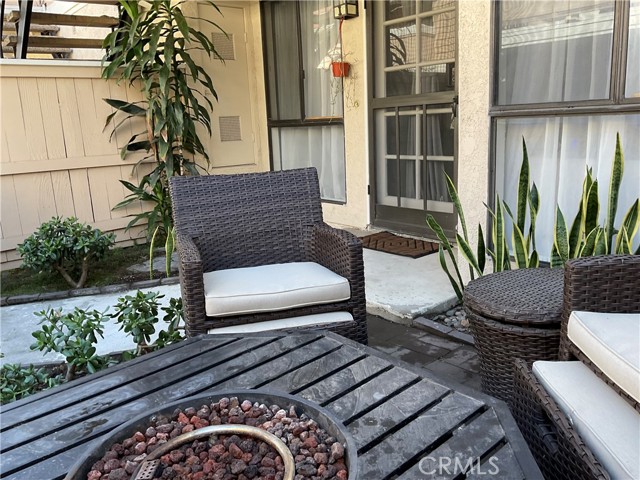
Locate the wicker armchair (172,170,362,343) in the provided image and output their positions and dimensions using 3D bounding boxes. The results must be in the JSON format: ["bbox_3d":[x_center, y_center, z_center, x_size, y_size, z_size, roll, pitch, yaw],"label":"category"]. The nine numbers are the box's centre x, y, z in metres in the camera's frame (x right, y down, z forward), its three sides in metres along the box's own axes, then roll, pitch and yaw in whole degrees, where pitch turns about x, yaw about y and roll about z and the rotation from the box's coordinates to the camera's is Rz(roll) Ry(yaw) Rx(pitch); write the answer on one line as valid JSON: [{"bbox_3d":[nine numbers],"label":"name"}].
[{"bbox_3d":[-0.236,0.162,2.261,0.670,0.851,0.632,-6,13,-16],"label":"wicker armchair"}]

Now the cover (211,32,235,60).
[{"bbox_3d":[-0.971,-1.950,5.411,0.243,0.249,0.020,-13,16,-40],"label":"cover"}]

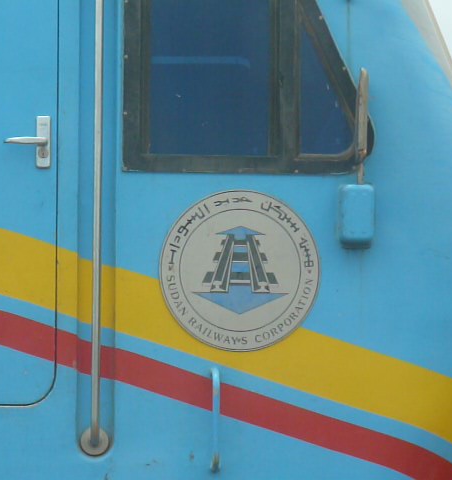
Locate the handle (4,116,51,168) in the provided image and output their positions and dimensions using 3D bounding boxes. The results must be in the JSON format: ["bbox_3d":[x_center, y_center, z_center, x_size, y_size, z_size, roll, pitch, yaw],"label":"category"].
[{"bbox_3d":[-0.705,-0.346,13.200,0.160,0.184,0.060,1,-5,-7],"label":"handle"}]

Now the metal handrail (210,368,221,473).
[{"bbox_3d":[-0.037,0.641,13.200,0.024,0.367,0.075,1,-5,-7],"label":"metal handrail"}]

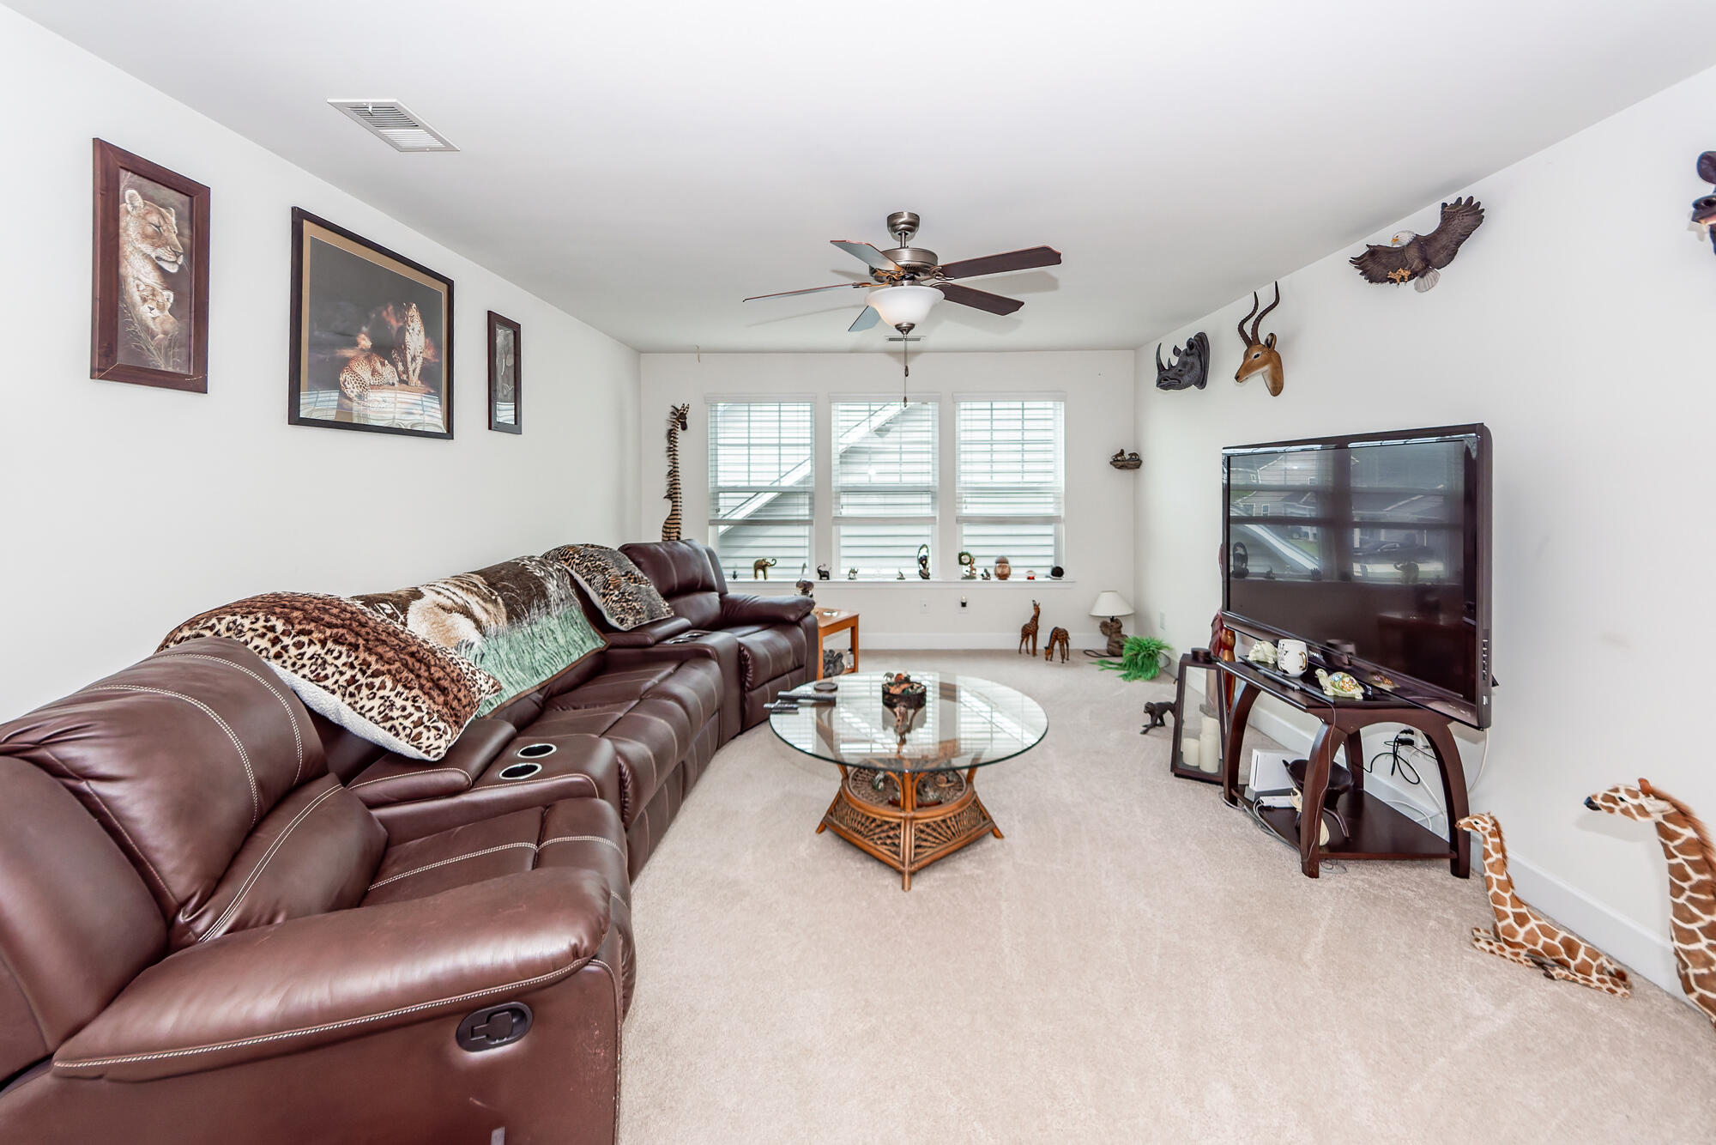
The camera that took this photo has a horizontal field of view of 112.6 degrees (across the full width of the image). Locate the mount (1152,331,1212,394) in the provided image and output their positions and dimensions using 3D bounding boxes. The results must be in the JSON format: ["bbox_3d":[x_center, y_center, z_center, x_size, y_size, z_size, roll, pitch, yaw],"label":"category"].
[{"bbox_3d":[2.250,-1.475,4.020,0.310,0.410,0.280,0,5,0],"label":"mount"}]

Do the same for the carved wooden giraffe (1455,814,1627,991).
[{"bbox_3d":[1.962,0.925,1.660,0.320,0.375,0.150,4,6,40],"label":"carved wooden giraffe"}]

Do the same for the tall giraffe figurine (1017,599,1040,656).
[{"bbox_3d":[1.359,0.441,4.530,0.085,0.450,0.200,-3,6,-35],"label":"tall giraffe figurine"}]

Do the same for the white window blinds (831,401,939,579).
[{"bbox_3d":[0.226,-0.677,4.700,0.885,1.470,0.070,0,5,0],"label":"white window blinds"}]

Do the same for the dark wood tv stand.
[{"bbox_3d":[1.970,0.780,2.420,0.620,0.620,0.680,0,5,0],"label":"dark wood tv stand"}]

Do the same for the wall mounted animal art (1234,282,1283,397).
[{"bbox_3d":[2.220,-1.290,3.180,0.280,0.620,0.230,0,5,0],"label":"wall mounted animal art"}]

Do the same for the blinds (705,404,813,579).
[{"bbox_3d":[-0.845,-0.720,4.930,0.920,1.520,0.090,0,5,0],"label":"blinds"}]

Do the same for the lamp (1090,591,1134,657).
[{"bbox_3d":[1.998,0.411,4.500,0.350,0.510,0.350,-2,5,-17],"label":"lamp"}]

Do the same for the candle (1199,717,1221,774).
[{"bbox_3d":[1.765,0.860,2.870,0.100,0.280,0.100,0,5,0],"label":"candle"}]

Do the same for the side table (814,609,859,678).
[{"bbox_3d":[-0.320,0.525,3.980,0.500,0.450,0.430,3,6,35],"label":"side table"}]

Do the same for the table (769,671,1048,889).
[{"bbox_3d":[0.210,0.835,2.380,1.090,0.510,1.070,0,5,0],"label":"table"}]

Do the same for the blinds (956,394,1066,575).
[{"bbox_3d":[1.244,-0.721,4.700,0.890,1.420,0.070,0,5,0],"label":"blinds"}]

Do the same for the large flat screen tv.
[{"bbox_3d":[2.040,-0.070,2.520,0.100,0.960,1.380,0,5,0],"label":"large flat screen tv"}]

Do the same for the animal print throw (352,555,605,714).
[{"bbox_3d":[-1.450,0.217,2.320,0.480,0.500,1.150,0,5,0],"label":"animal print throw"}]

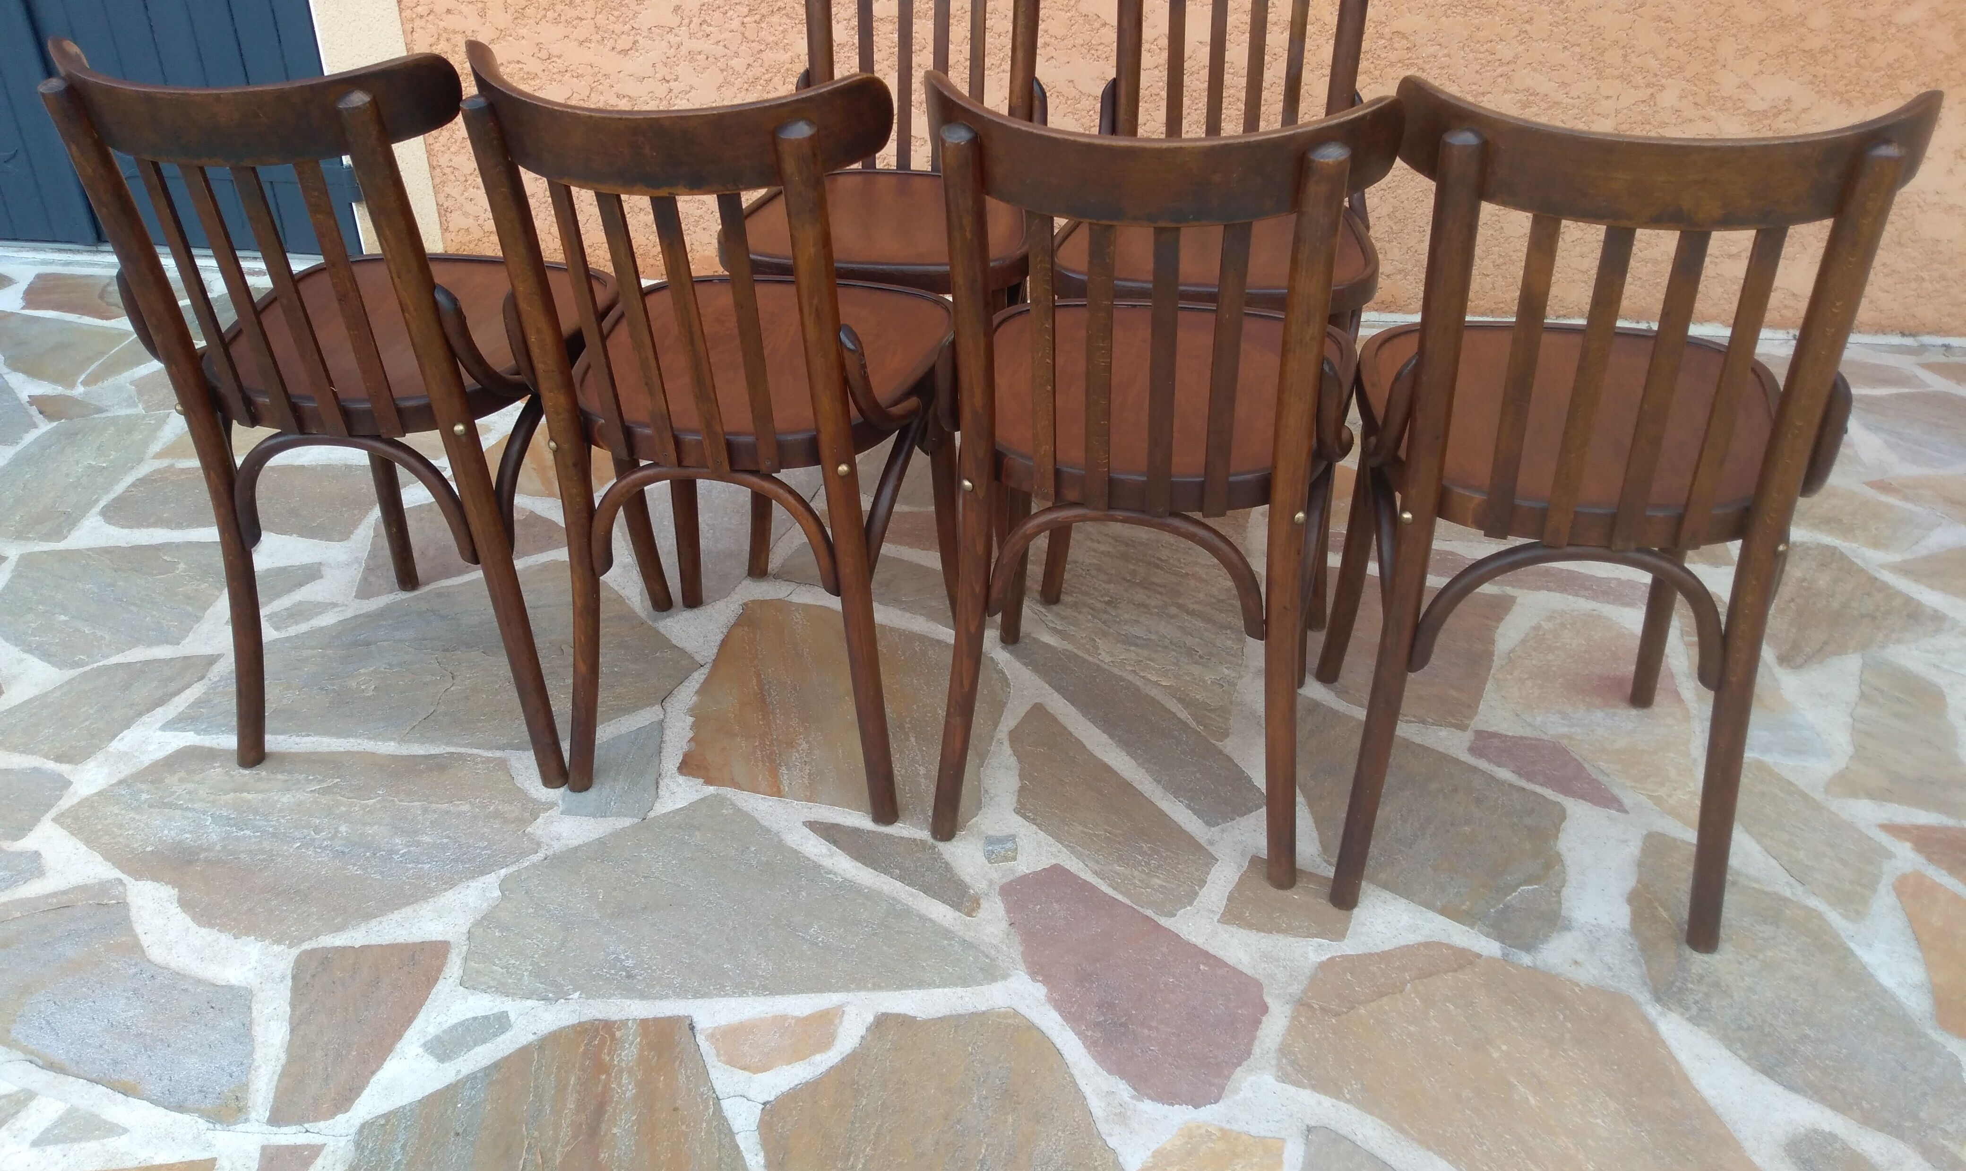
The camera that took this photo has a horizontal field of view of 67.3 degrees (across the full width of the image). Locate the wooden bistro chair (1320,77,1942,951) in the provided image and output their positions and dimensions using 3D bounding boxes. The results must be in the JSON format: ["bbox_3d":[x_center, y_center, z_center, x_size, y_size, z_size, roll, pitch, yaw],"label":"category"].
[{"bbox_3d":[0.574,-0.113,1.476,0.415,0.815,0.493,7,32,10],"label":"wooden bistro chair"}]

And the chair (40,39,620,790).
[{"bbox_3d":[-0.666,-0.237,1.719,0.415,0.815,0.493,4,32,7],"label":"chair"}]

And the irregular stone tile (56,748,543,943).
[{"bbox_3d":[-0.773,0.292,1.647,0.564,0.020,0.320,2,31,3],"label":"irregular stone tile"}]

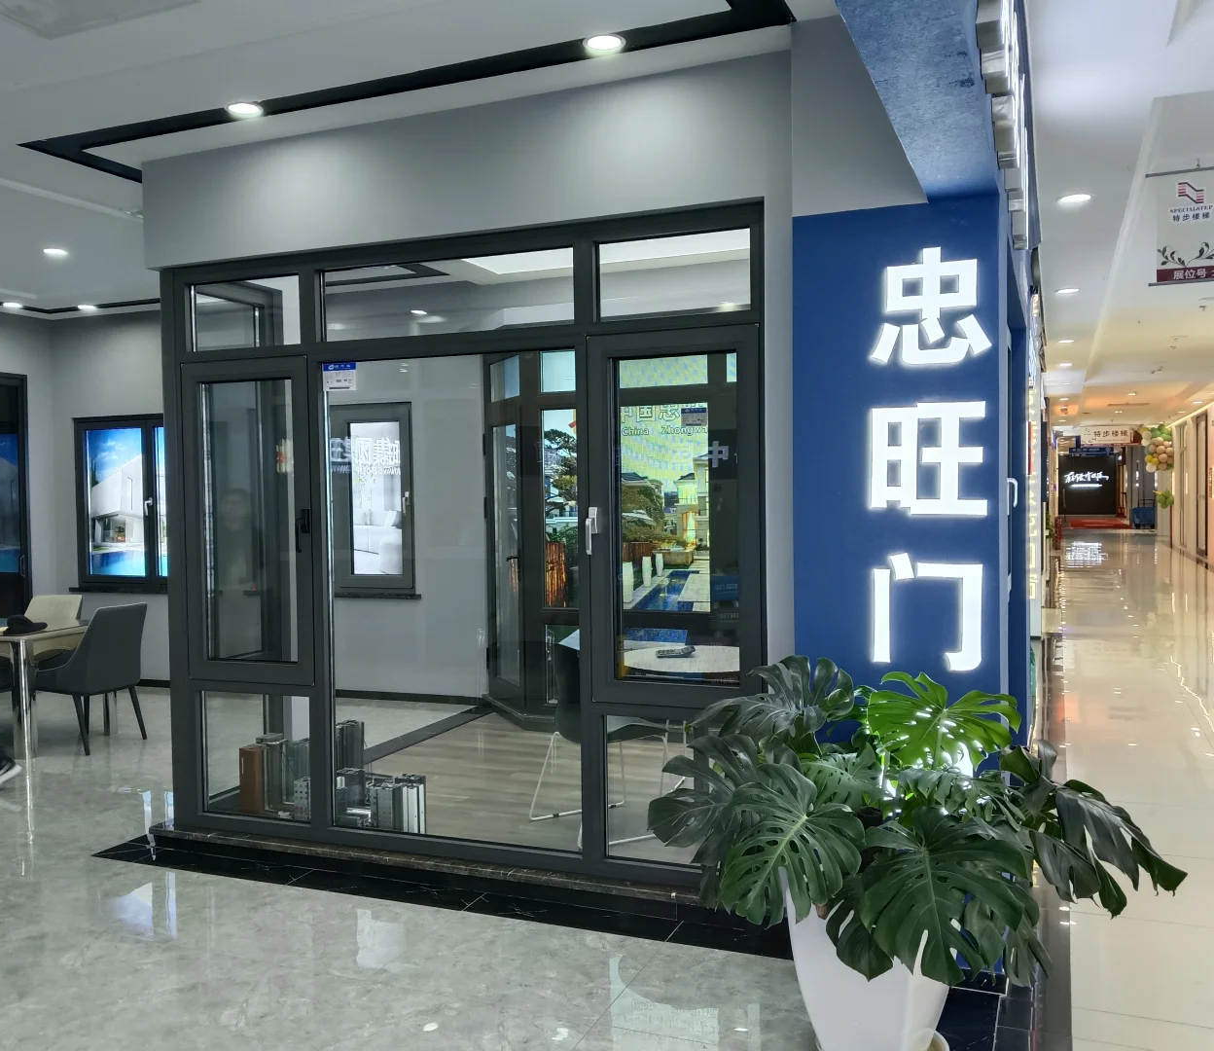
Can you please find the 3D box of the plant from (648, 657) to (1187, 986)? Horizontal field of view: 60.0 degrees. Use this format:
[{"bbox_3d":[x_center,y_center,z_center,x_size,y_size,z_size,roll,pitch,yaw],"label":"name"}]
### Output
[{"bbox_3d":[0.805,0.754,2.760,1.260,0.760,0.920,0,2,21],"label":"plant"}]

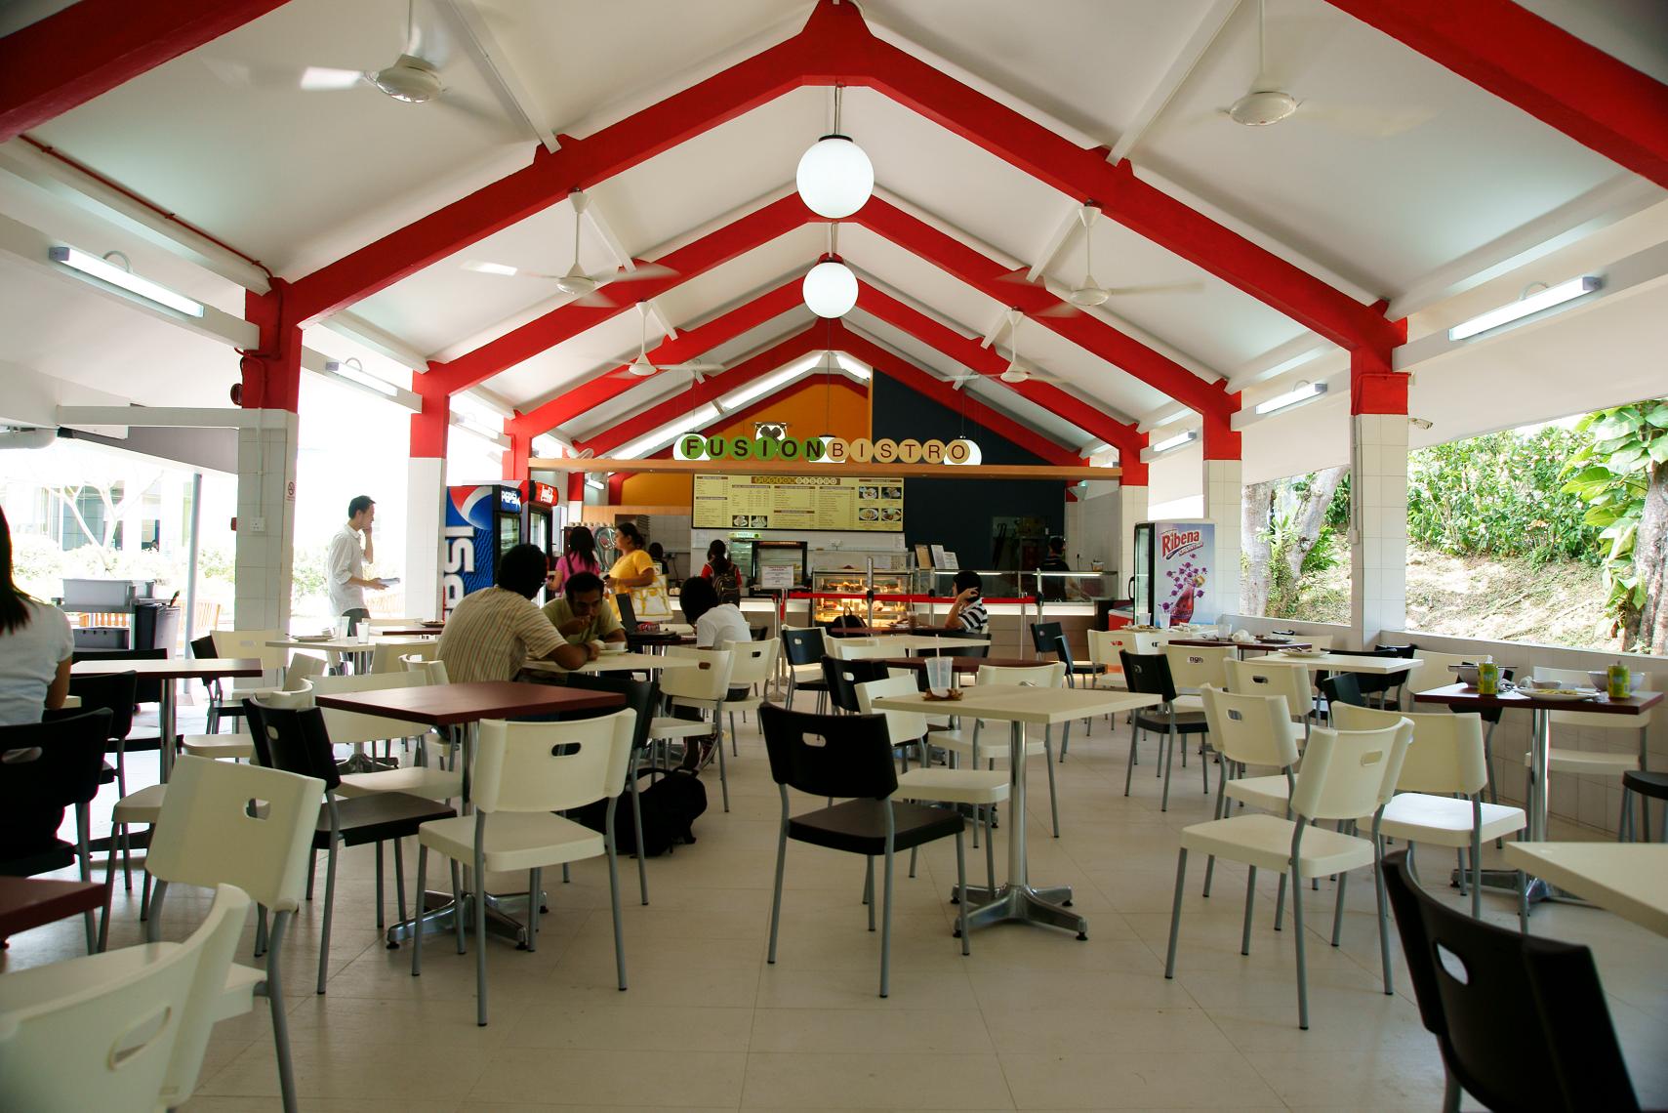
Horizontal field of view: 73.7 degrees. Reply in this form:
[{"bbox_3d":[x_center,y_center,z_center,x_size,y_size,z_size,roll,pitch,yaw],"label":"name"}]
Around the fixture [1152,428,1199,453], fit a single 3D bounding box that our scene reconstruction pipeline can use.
[{"bbox_3d":[3.595,-1.207,11.732,0.100,0.090,1.230,1,-1,0],"label":"fixture"}]

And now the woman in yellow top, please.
[{"bbox_3d":[-1.735,0.510,9.479,0.420,1.580,0.480,1,-1,-15],"label":"woman in yellow top"}]

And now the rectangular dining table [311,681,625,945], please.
[{"bbox_3d":[-1.185,0.836,3.633,0.707,0.758,0.707,0,-1,37],"label":"rectangular dining table"}]

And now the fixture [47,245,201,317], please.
[{"bbox_3d":[-3.750,-1.450,5.960,0.100,0.070,1.180,1,-1,0],"label":"fixture"}]

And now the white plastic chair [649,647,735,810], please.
[{"bbox_3d":[-0.825,0.853,5.439,0.450,0.780,0.520,0,-1,40],"label":"white plastic chair"}]

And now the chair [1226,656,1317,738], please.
[{"bbox_3d":[2.198,0.883,5.319,0.515,0.788,0.465,1,-1,-33],"label":"chair"}]

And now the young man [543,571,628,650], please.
[{"bbox_3d":[-1.269,0.655,5.545,0.545,1.192,0.768,1,-1,-27],"label":"young man"}]

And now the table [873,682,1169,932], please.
[{"bbox_3d":[0.621,0.856,3.764,0.697,0.758,0.707,0,-1,40],"label":"table"}]

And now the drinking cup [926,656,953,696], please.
[{"bbox_3d":[0.366,0.415,3.808,0.094,0.128,0.094,1,-1,0],"label":"drinking cup"}]

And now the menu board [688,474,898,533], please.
[{"bbox_3d":[-0.494,-0.746,15.611,2.943,0.768,0.080,1,-1,-2],"label":"menu board"}]

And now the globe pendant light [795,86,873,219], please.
[{"bbox_3d":[0.004,-2.690,7.397,0.515,0.880,0.515,1,-1,0],"label":"globe pendant light"}]

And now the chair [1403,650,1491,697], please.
[{"bbox_3d":[3.169,0.916,6.038,0.510,0.780,0.460,1,-1,-23],"label":"chair"}]

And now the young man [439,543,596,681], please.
[{"bbox_3d":[-1.344,0.586,4.803,0.768,1.293,0.545,1,-1,-42],"label":"young man"}]

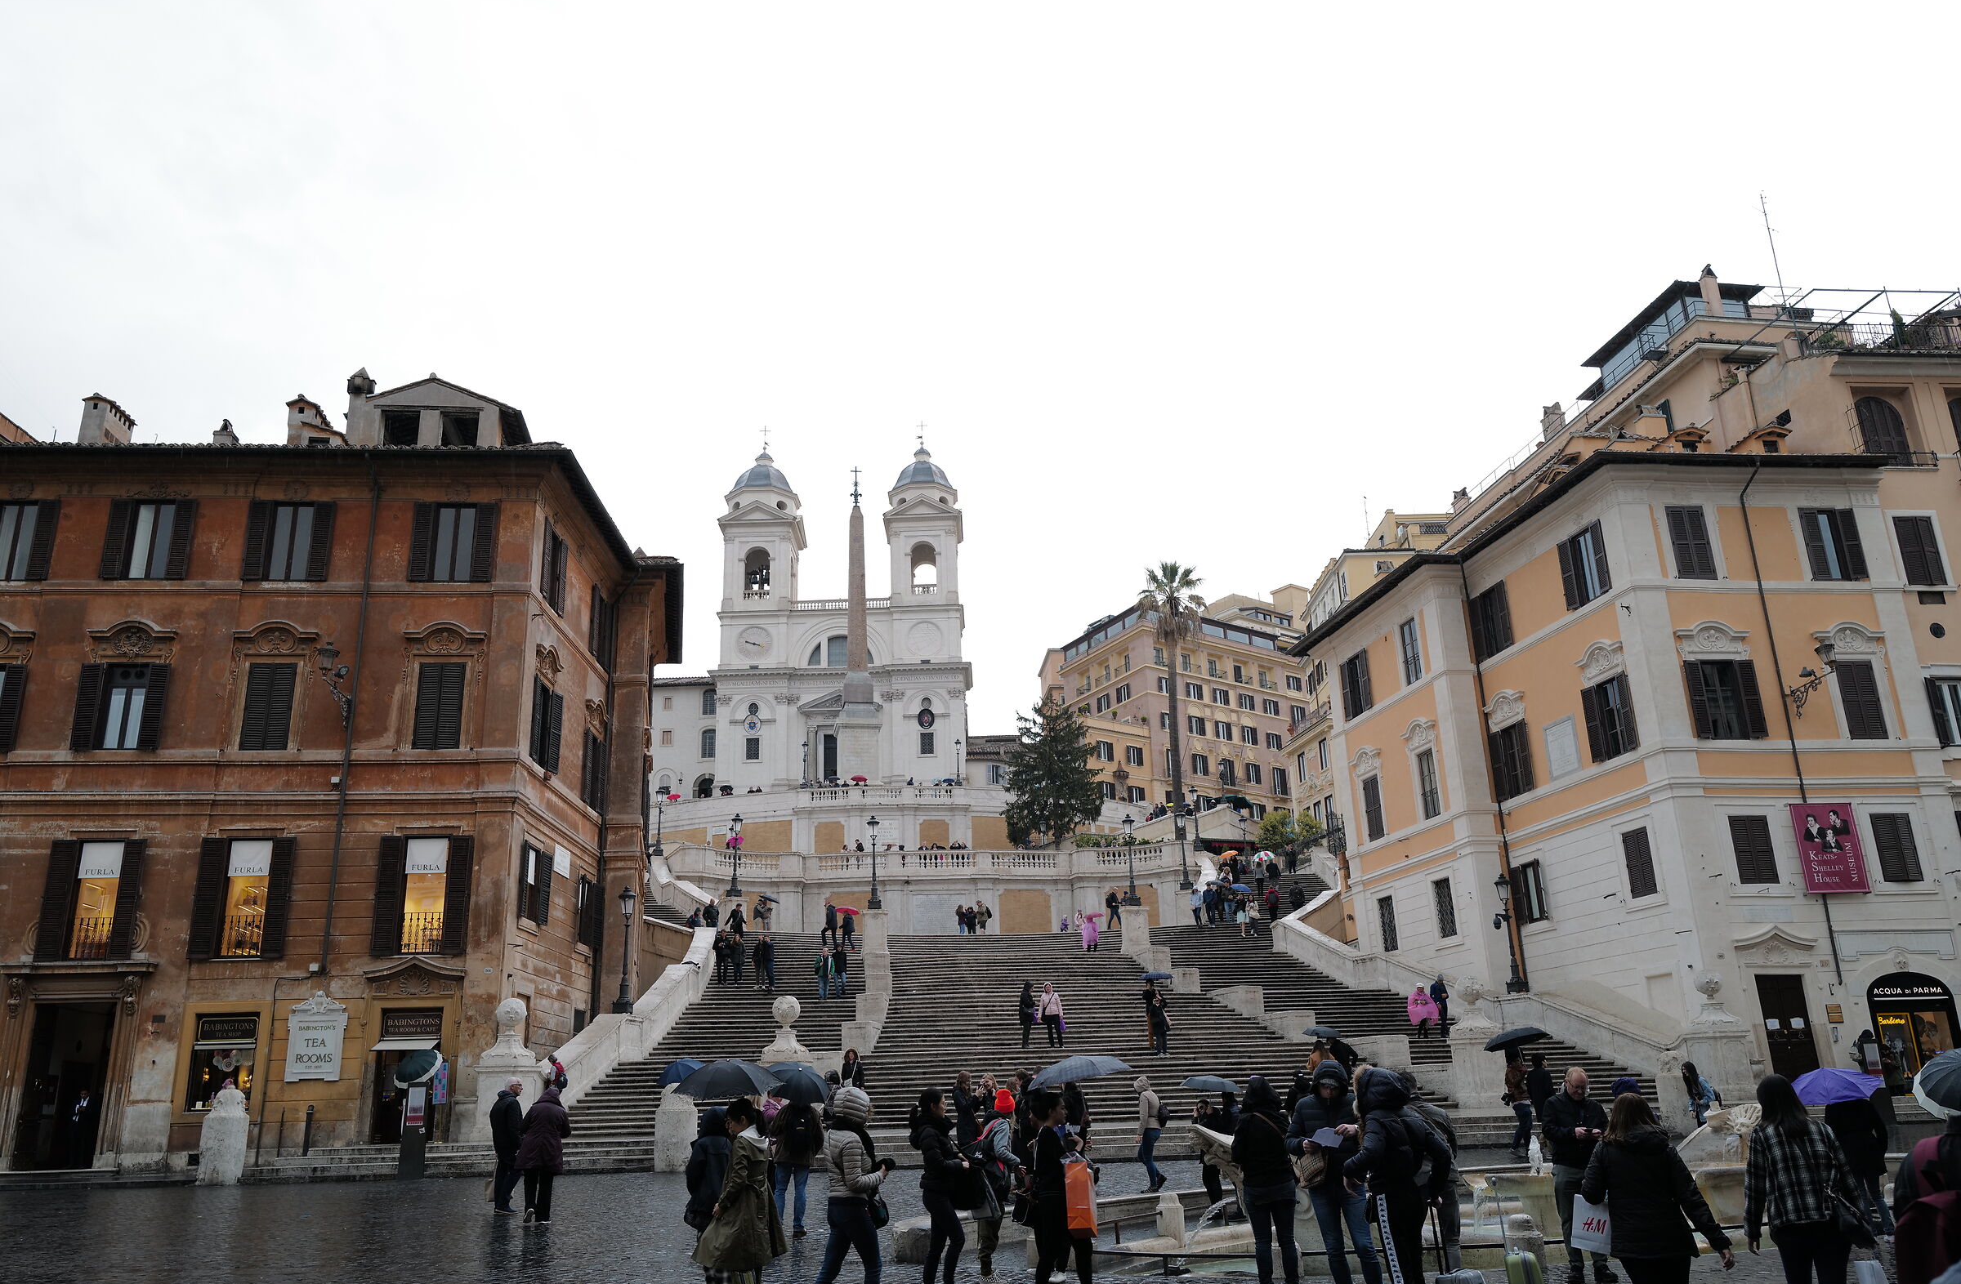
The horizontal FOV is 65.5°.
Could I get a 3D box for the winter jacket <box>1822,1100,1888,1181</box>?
[{"bbox_3d":[9.704,5.488,16.967,0.500,0.907,0.340,-3,-18,5],"label":"winter jacket"}]

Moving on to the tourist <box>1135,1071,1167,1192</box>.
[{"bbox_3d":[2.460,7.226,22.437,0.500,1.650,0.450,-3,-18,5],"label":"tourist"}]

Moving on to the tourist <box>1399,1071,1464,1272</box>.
[{"bbox_3d":[3.631,4.451,12.715,0.550,1.700,0.480,10,-22,-32],"label":"tourist"}]

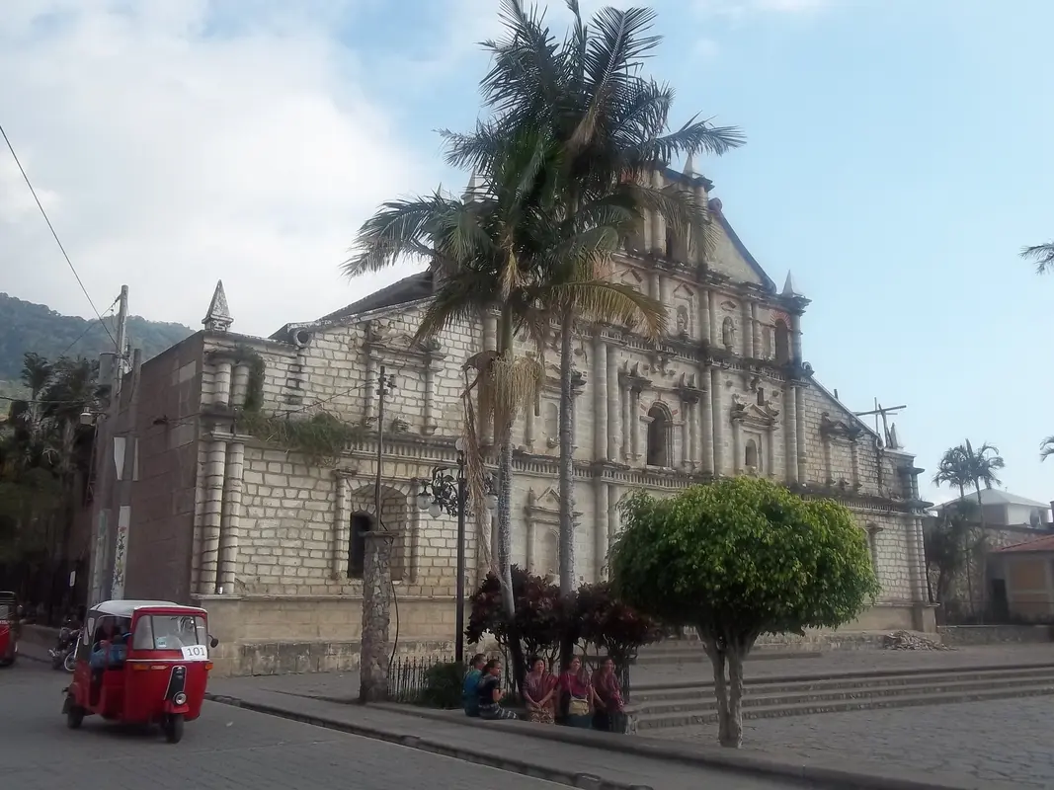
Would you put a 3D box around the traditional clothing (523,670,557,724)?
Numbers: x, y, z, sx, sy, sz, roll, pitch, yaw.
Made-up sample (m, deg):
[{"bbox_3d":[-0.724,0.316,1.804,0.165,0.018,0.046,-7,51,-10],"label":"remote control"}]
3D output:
[{"bbox_3d":[0.203,4.249,13.508,0.500,0.820,0.580,2,-12,-7],"label":"traditional clothing"}]

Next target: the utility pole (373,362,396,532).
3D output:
[{"bbox_3d":[-2.328,0.835,15.719,0.200,2.666,0.160,10,-16,-36],"label":"utility pole"}]

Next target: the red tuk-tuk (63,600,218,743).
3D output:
[{"bbox_3d":[-5.002,3.611,12.936,1.300,1.700,2.620,10,-16,-39],"label":"red tuk-tuk"}]

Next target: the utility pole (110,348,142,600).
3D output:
[{"bbox_3d":[-8.959,2.433,21.714,0.300,7.176,0.300,10,-16,-36],"label":"utility pole"}]

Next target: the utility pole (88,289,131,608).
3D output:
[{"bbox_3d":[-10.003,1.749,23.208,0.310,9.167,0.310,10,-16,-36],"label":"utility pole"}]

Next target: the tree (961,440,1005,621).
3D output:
[{"bbox_3d":[18.033,5.358,38.226,2.000,7.270,2.000,-5,-13,23],"label":"tree"}]

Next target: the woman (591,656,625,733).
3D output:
[{"bbox_3d":[1.161,4.253,13.721,0.480,1.090,0.680,4,-13,-17],"label":"woman"}]

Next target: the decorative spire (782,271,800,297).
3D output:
[{"bbox_3d":[8.937,-3.707,32.902,0.540,1.080,0.540,9,-15,-33],"label":"decorative spire"}]

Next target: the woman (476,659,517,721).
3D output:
[{"bbox_3d":[-0.315,3.897,12.472,0.700,0.987,0.450,5,-14,-22],"label":"woman"}]

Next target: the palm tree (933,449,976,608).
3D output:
[{"bbox_3d":[17.276,5.484,38.552,1.950,7.176,1.950,-5,-13,23],"label":"palm tree"}]

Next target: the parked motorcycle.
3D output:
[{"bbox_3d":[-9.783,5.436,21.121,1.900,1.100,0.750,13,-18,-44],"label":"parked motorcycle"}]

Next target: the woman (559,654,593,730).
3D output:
[{"bbox_3d":[0.681,4.063,13.152,0.460,1.028,0.620,3,-13,-12],"label":"woman"}]

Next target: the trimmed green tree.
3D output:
[{"bbox_3d":[2.672,2.600,11.827,3.250,3.194,3.100,0,-13,0],"label":"trimmed green tree"}]

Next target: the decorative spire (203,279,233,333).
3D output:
[{"bbox_3d":[-6.834,-1.975,21.540,0.560,1.237,0.560,9,-15,-33],"label":"decorative spire"}]

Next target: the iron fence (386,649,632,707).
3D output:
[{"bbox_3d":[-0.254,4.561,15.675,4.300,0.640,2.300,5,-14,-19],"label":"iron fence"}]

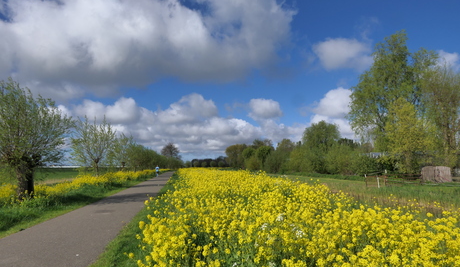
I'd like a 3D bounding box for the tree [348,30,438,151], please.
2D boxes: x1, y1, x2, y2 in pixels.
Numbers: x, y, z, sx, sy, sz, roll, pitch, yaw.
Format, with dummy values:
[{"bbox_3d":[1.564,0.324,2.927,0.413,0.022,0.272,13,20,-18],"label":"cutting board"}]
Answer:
[{"bbox_3d":[25.765,-4.710,47.816,14.100,23.560,12.690,0,-6,0],"label":"tree"}]

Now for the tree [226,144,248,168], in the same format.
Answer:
[{"bbox_3d":[2.441,10.119,124.646,9.360,10.910,8.420,0,-6,0],"label":"tree"}]

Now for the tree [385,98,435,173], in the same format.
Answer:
[{"bbox_3d":[24.769,0.765,42.175,6.760,11.230,6.220,0,-6,0],"label":"tree"}]

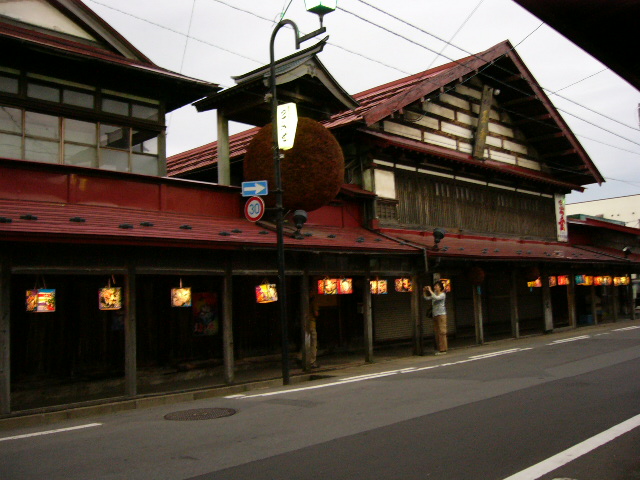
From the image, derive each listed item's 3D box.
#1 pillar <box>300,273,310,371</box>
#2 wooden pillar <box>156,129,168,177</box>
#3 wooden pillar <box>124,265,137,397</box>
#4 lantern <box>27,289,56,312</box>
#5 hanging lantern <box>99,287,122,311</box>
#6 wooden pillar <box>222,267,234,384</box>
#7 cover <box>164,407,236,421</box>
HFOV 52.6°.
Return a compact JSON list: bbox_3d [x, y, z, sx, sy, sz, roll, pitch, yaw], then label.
[{"bbox_3d":[-0.291,1.572,12.549,0.105,1.884,0.105,2,-7,-45],"label":"pillar"},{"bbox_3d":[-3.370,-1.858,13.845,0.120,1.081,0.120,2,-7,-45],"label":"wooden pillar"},{"bbox_3d":[-2.914,1.385,9.950,0.115,2.005,0.115,2,-7,-45],"label":"wooden pillar"},{"bbox_3d":[-3.905,0.852,9.073,0.290,0.315,0.290,-6,-6,35],"label":"lantern"},{"bbox_3d":[-3.173,0.886,9.800,0.325,0.335,0.325,0,-6,-23],"label":"hanging lantern"},{"bbox_3d":[-1.588,1.474,11.264,0.112,2.011,0.112,2,-7,-45],"label":"wooden pillar"},{"bbox_3d":[-1.589,2.307,8.604,0.940,0.040,0.940,-3,-5,0],"label":"cover"}]

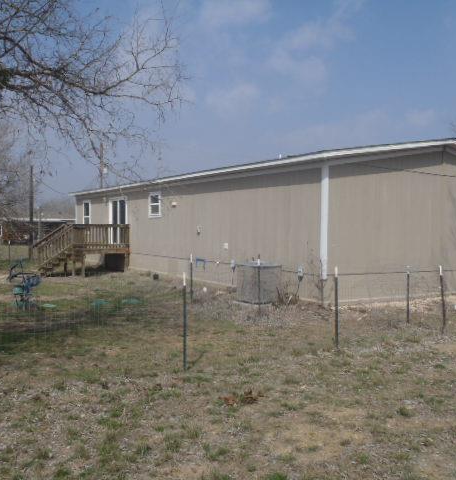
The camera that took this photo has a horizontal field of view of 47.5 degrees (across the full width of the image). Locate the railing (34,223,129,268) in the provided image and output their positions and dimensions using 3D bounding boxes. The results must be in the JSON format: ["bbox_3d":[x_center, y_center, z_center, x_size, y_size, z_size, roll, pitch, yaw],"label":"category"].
[{"bbox_3d":[-5.913,0.190,20.672,3.170,1.630,2.650,1,2,-33],"label":"railing"}]

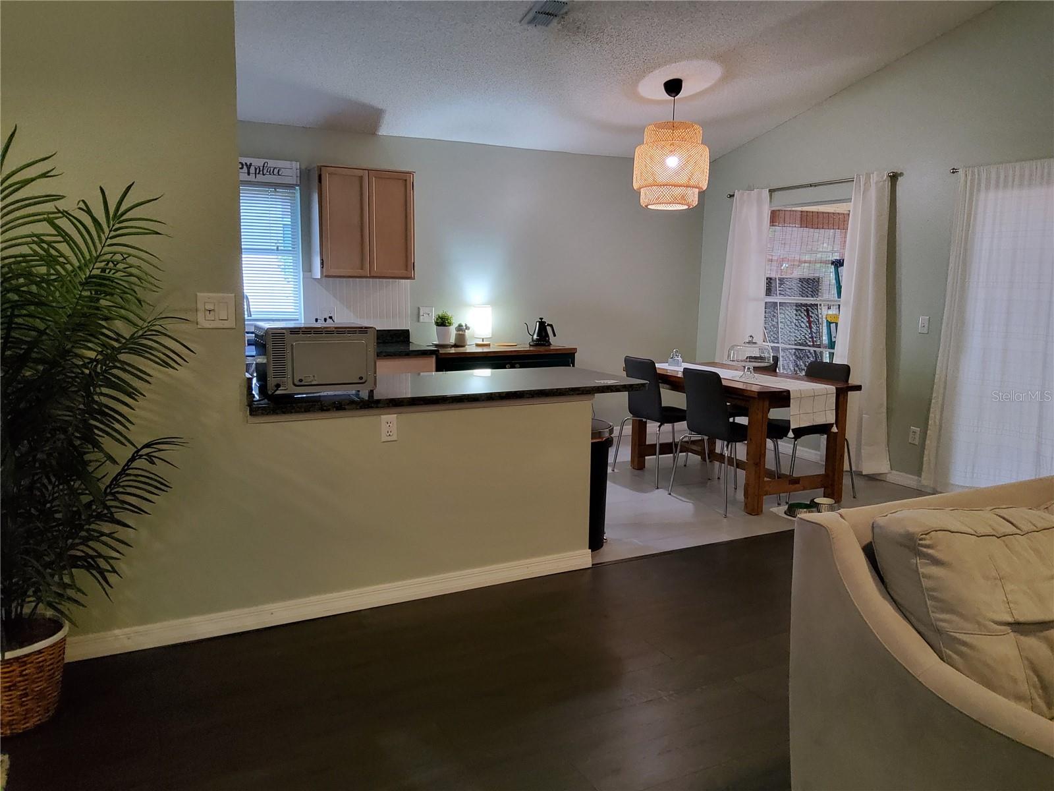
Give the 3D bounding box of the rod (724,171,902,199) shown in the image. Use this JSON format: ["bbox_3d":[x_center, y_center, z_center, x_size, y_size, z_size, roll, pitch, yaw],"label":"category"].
[{"bbox_3d":[2.172,-1.630,6.197,0.115,0.050,1.710,-4,9,-27],"label":"rod"}]

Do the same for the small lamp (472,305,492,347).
[{"bbox_3d":[-0.349,-0.545,6.226,0.144,0.320,0.144,-4,9,-27],"label":"small lamp"}]

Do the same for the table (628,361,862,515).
[{"bbox_3d":[1.426,0.240,5.549,0.835,0.766,1.442,-4,9,-27],"label":"table"}]

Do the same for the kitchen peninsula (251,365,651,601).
[{"bbox_3d":[-0.417,0.387,3.904,1.909,0.913,0.820,-4,9,-27],"label":"kitchen peninsula"}]

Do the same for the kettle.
[{"bbox_3d":[0.109,-0.505,6.332,0.255,0.217,0.165,-2,9,-18],"label":"kettle"}]

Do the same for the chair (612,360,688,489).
[{"bbox_3d":[0.984,0.159,5.756,0.535,0.872,0.552,-4,9,-27],"label":"chair"}]

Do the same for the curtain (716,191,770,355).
[{"bbox_3d":[1.837,-0.679,6.843,0.119,2.138,0.636,-4,9,-27],"label":"curtain"}]

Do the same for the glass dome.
[{"bbox_3d":[1.518,-0.262,5.376,0.320,0.299,0.320,-4,9,-27],"label":"glass dome"}]

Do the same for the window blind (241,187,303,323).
[{"bbox_3d":[-2.037,-1.006,5.569,0.835,0.960,0.060,-4,9,-27],"label":"window blind"}]

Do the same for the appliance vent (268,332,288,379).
[{"bbox_3d":[-0.957,-0.152,3.052,0.062,0.178,0.016,-4,9,-27],"label":"appliance vent"}]

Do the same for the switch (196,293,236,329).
[{"bbox_3d":[-1.167,-0.317,2.979,0.137,0.128,0.013,-4,9,-27],"label":"switch"}]

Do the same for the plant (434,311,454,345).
[{"bbox_3d":[-0.633,-0.520,6.081,0.150,0.262,0.150,1,8,0],"label":"plant"}]

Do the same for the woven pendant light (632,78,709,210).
[{"bbox_3d":[0.968,-1.673,5.260,0.510,0.850,0.510,1,8,0],"label":"woven pendant light"}]

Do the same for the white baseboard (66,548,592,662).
[{"bbox_3d":[-0.739,0.878,3.387,2.386,0.085,0.020,-4,9,-27],"label":"white baseboard"}]

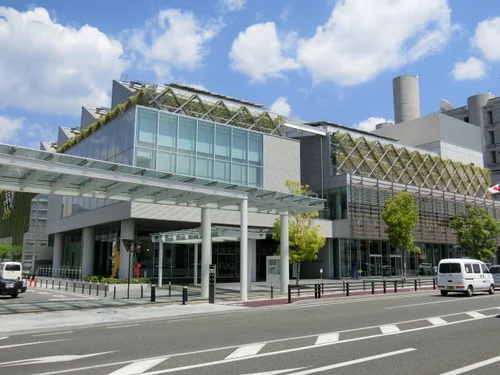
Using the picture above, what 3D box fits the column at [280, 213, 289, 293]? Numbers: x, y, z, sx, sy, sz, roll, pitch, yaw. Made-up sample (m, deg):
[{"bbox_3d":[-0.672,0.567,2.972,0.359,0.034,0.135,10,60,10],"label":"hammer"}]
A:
[{"bbox_3d":[1.849,3.516,26.278,0.420,4.150,0.420,0,-9,0],"label":"column"}]

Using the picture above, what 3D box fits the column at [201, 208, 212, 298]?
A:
[{"bbox_3d":[-1.993,2.974,22.746,0.440,4.150,0.440,0,-9,0],"label":"column"}]

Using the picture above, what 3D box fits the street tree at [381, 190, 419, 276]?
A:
[{"bbox_3d":[14.971,4.634,48.424,3.800,8.580,3.800,8,-12,-42],"label":"street tree"}]

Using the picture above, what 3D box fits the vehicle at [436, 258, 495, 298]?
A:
[{"bbox_3d":[11.208,4.614,25.380,3.400,1.880,1.500,8,-11,-41],"label":"vehicle"}]

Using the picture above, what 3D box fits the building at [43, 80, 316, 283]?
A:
[{"bbox_3d":[-7.689,0.759,46.026,17.000,15.500,20.000,7,-11,-38],"label":"building"}]

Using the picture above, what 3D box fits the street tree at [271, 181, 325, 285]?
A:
[{"bbox_3d":[3.498,3.230,35.259,3.900,7.420,3.900,0,-9,0],"label":"street tree"}]

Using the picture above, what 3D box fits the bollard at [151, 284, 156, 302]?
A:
[{"bbox_3d":[-3.957,4.329,20.171,0.170,0.690,0.170,0,-9,0],"label":"bollard"}]

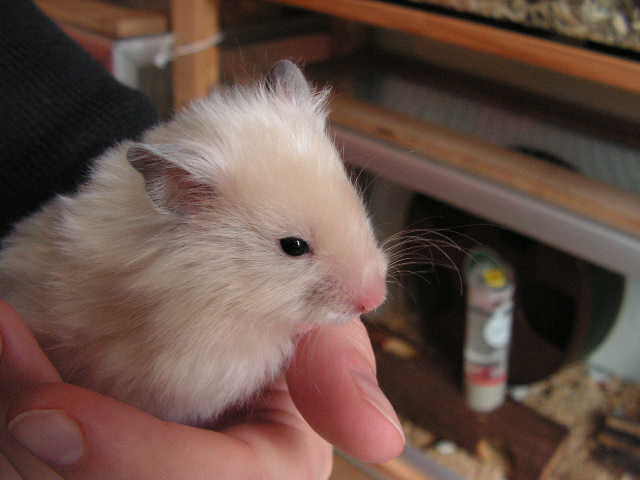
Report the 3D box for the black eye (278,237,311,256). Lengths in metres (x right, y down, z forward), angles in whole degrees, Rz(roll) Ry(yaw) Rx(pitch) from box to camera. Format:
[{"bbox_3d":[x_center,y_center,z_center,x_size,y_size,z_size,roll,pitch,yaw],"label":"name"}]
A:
[{"bbox_3d":[-0.005,0.001,0.144,0.007,0.004,0.004,14,-10,-13],"label":"black eye"}]

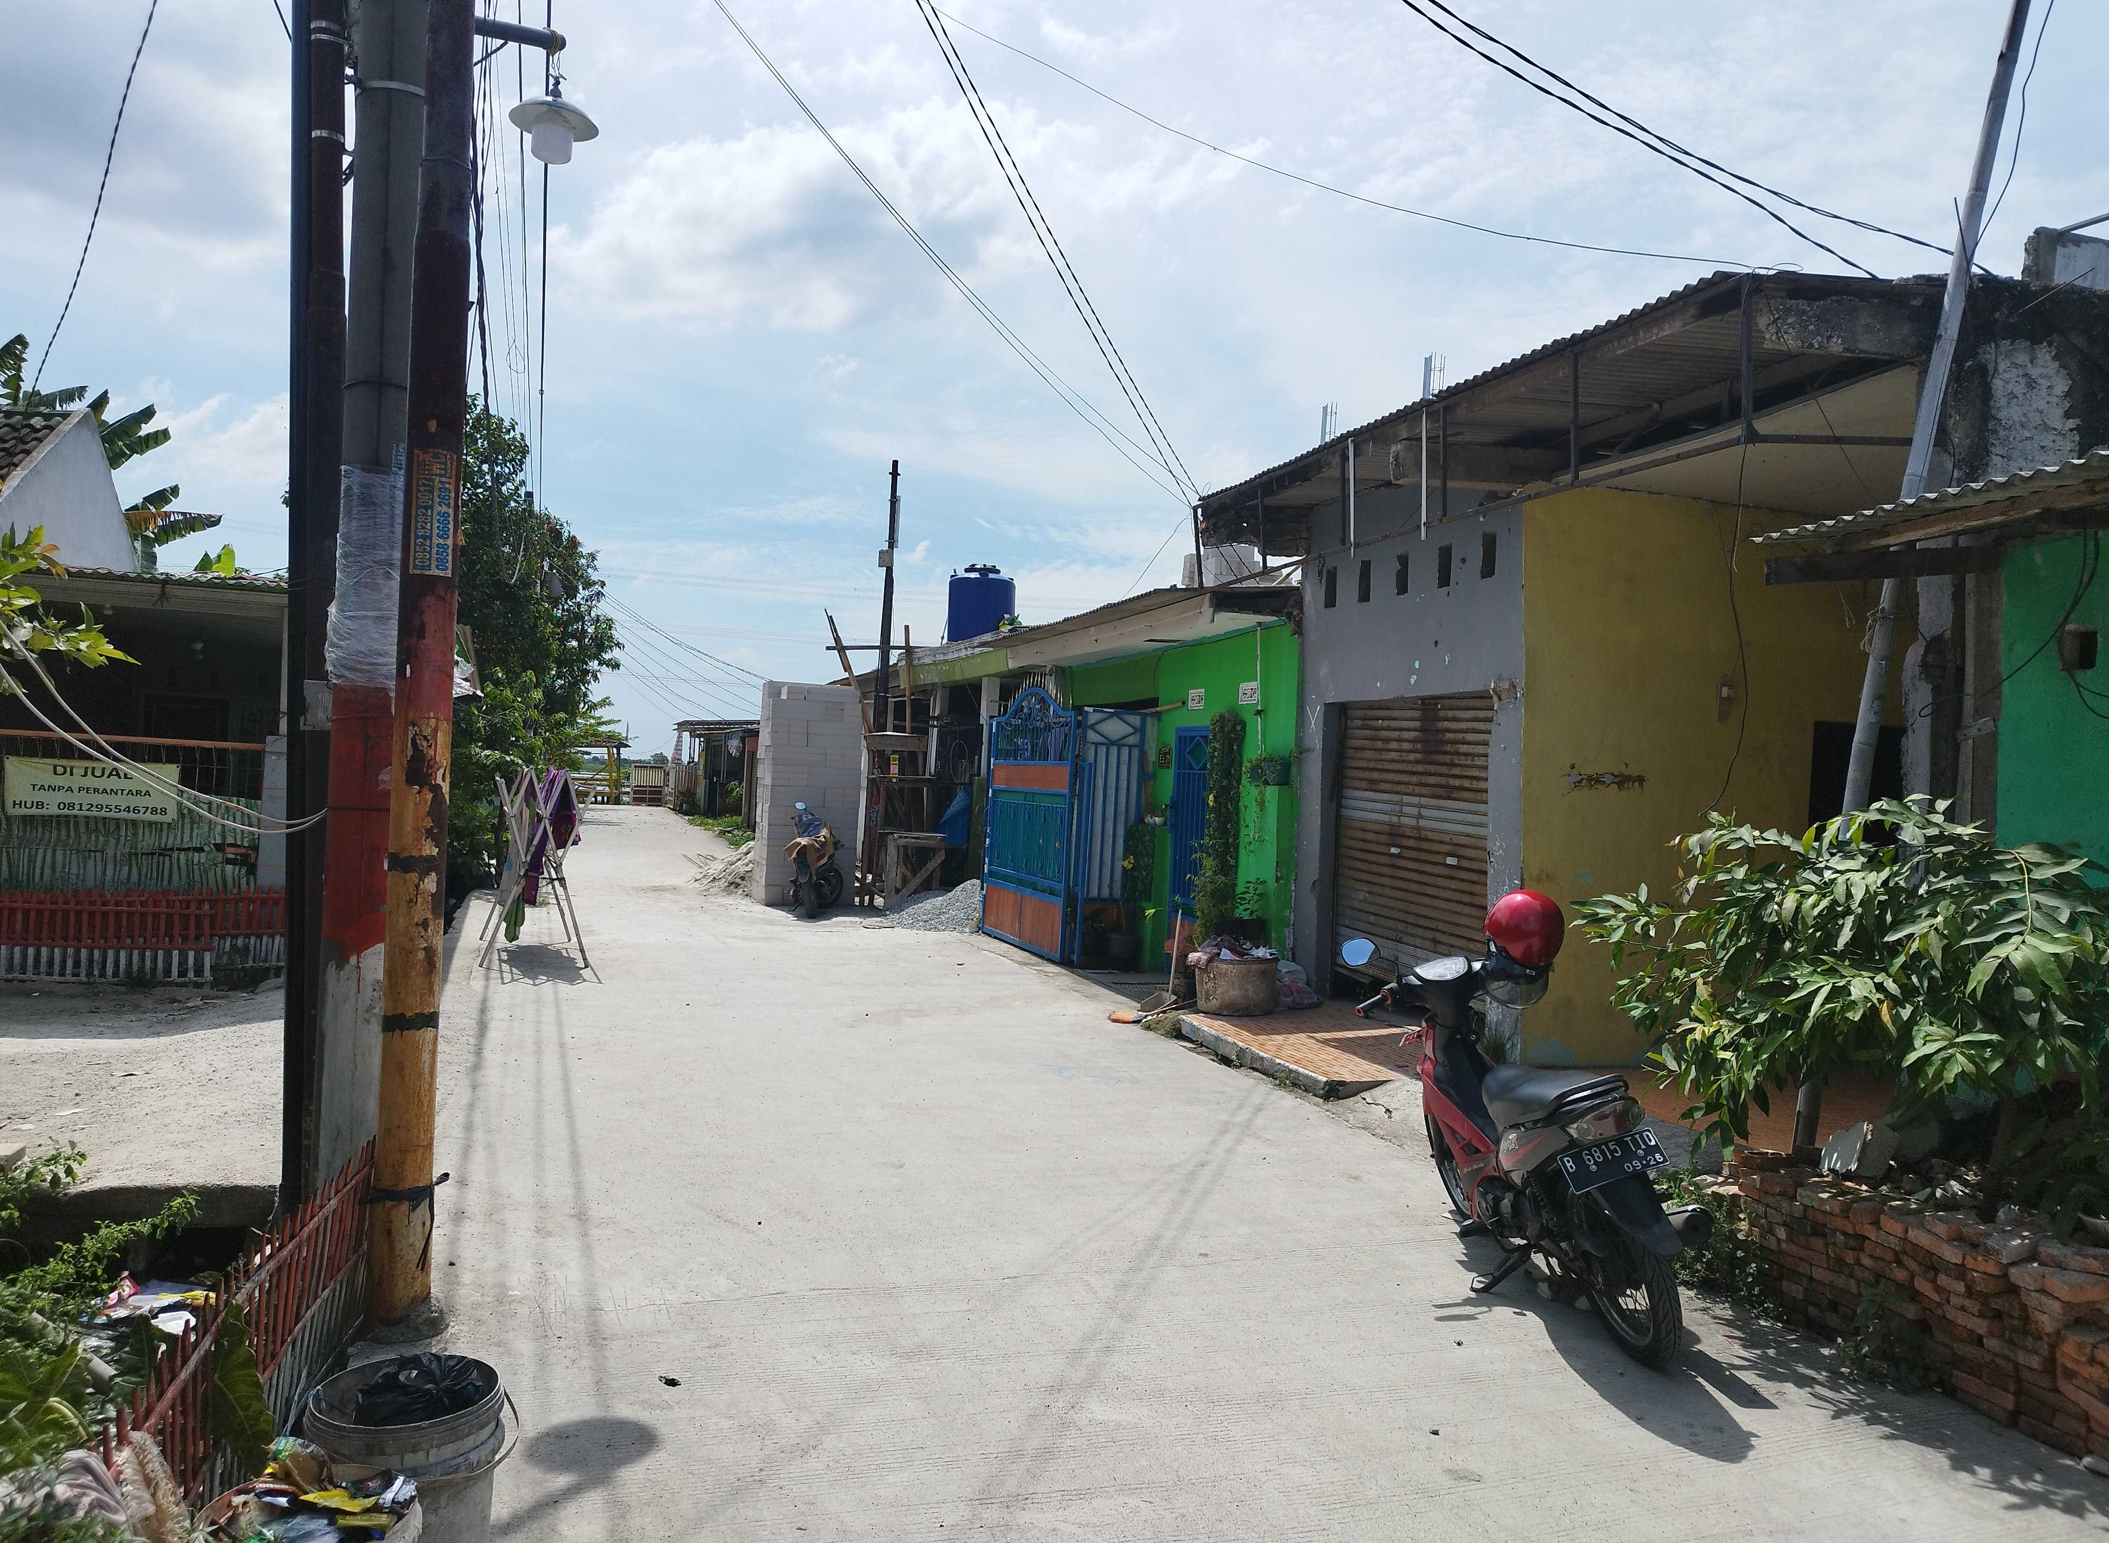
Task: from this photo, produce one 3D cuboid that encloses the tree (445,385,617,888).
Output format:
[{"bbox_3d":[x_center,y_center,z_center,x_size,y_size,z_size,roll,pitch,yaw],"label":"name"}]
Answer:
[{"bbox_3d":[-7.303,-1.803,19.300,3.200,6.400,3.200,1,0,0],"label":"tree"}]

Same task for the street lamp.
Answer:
[{"bbox_3d":[-1.652,-2.146,4.836,0.285,0.220,0.285,1,0,0],"label":"street lamp"}]

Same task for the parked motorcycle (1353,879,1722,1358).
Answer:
[{"bbox_3d":[1.345,1.014,4.500,0.750,1.200,1.900,1,0,-7],"label":"parked motorcycle"}]

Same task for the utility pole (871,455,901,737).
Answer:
[{"bbox_3d":[-1.942,-1.004,16.649,0.200,5.070,0.170,3,0,0],"label":"utility pole"}]

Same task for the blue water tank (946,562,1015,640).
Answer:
[{"bbox_3d":[-0.942,-2.052,18.500,0.840,1.150,0.840,1,0,0],"label":"blue water tank"}]

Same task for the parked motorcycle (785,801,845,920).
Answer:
[{"bbox_3d":[-2.535,0.927,15.600,0.680,1.180,1.850,1,0,2],"label":"parked motorcycle"}]

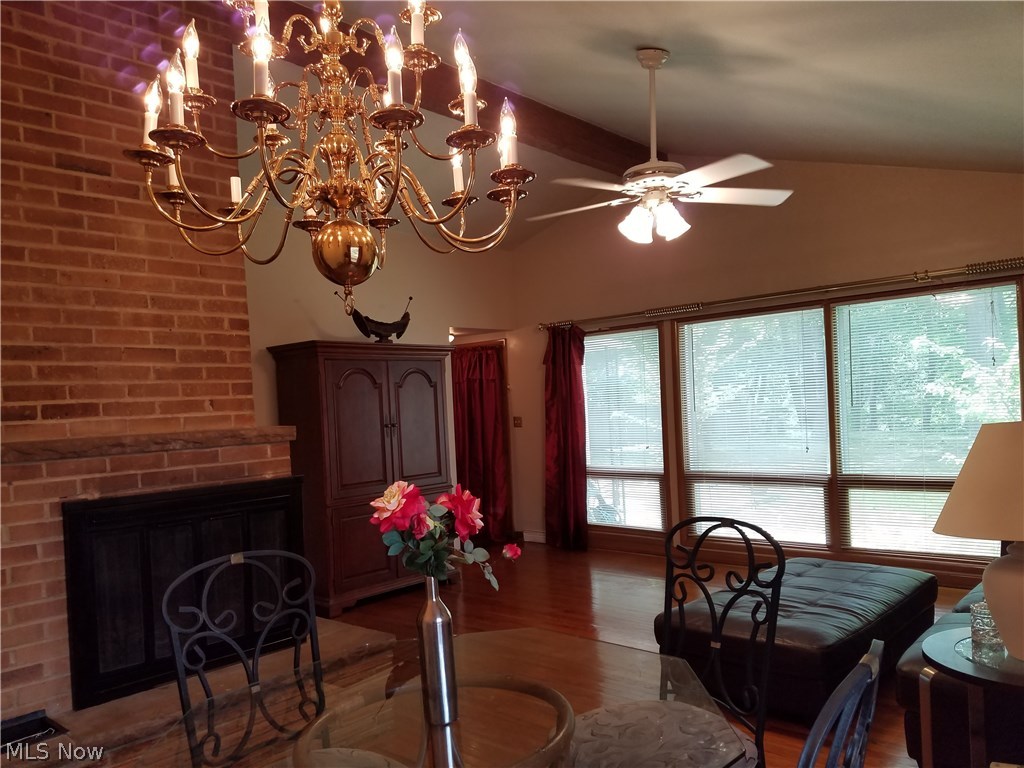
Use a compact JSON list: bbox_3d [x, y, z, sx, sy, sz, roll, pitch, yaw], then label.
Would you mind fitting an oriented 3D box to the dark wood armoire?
[{"bbox_3d":[-1.094,0.667,5.966,0.614,1.905,1.358,-4,-2,39],"label":"dark wood armoire"}]

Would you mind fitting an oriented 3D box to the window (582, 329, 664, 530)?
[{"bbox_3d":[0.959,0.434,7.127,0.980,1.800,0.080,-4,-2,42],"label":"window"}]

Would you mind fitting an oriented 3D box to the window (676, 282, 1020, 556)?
[{"bbox_3d":[2.419,0.311,5.862,2.550,1.870,0.120,-4,-2,42],"label":"window"}]

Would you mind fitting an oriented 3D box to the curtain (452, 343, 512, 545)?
[{"bbox_3d":[-0.425,0.647,8.297,0.850,2.040,0.120,-4,-2,42],"label":"curtain"}]

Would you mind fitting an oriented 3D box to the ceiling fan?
[{"bbox_3d":[0.663,-1.123,3.585,1.300,0.900,1.300,-2,-1,-8],"label":"ceiling fan"}]

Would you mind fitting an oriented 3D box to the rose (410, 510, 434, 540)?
[{"bbox_3d":[-0.187,0.295,1.605,0.052,0.062,0.050,-3,-1,0],"label":"rose"}]

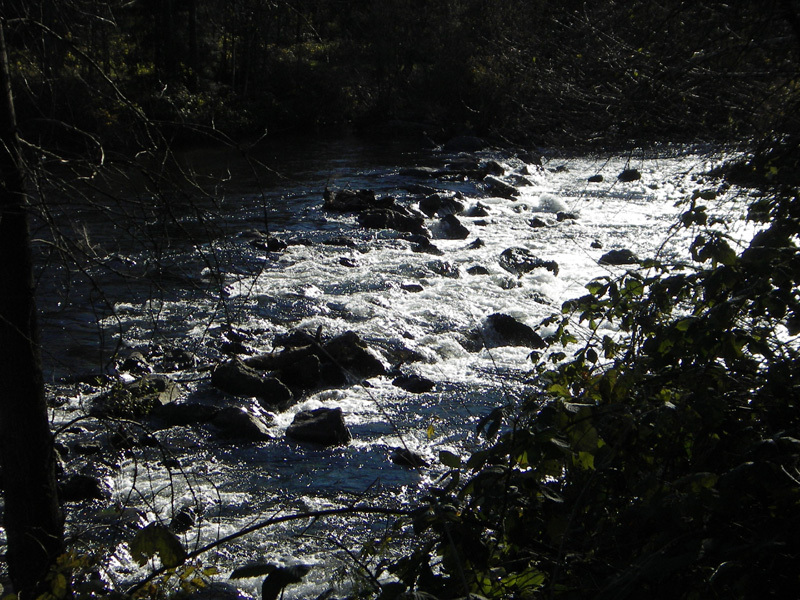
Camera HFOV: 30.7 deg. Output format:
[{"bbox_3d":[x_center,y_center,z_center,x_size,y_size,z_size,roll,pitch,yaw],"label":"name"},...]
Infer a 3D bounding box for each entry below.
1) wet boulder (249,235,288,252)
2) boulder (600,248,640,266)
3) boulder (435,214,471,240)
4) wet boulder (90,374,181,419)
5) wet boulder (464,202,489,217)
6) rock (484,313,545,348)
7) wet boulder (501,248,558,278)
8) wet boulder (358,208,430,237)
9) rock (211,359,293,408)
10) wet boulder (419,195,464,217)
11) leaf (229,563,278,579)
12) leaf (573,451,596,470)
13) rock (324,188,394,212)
[{"bbox_3d":[-2.169,-0.953,23.974,0.659,0.307,0.491,-1,13,-5],"label":"wet boulder"},{"bbox_3d":[3.460,-0.710,23.019,0.633,0.259,0.471,2,13,8],"label":"boulder"},{"bbox_3d":[0.875,-1.238,24.256,0.591,0.344,0.503,2,13,10],"label":"boulder"},{"bbox_3d":[-2.795,0.974,15.324,0.950,0.464,0.654,-2,13,-10],"label":"wet boulder"},{"bbox_3d":[1.456,-1.712,27.322,0.488,0.278,0.364,1,13,3],"label":"wet boulder"},{"bbox_3d":[1.436,0.347,18.047,0.770,0.460,0.571,1,13,5],"label":"rock"},{"bbox_3d":[1.879,-0.583,21.283,0.864,0.353,0.605,5,13,20],"label":"wet boulder"},{"bbox_3d":[-0.094,-1.335,24.632,1.214,0.373,0.789,5,13,20],"label":"wet boulder"},{"bbox_3d":[-1.519,0.823,14.860,0.856,0.392,0.556,7,14,27],"label":"rock"},{"bbox_3d":[0.757,-1.739,26.544,0.828,0.331,0.662,2,13,10],"label":"wet boulder"},{"bbox_3d":[-0.236,0.437,2.350,0.078,0.015,0.050,-5,27,-21],"label":"leaf"},{"bbox_3d":[0.580,0.507,4.600,0.070,0.063,0.035,0,13,0],"label":"leaf"},{"bbox_3d":[-0.778,-1.938,27.908,1.344,0.479,0.797,0,13,-2],"label":"rock"}]

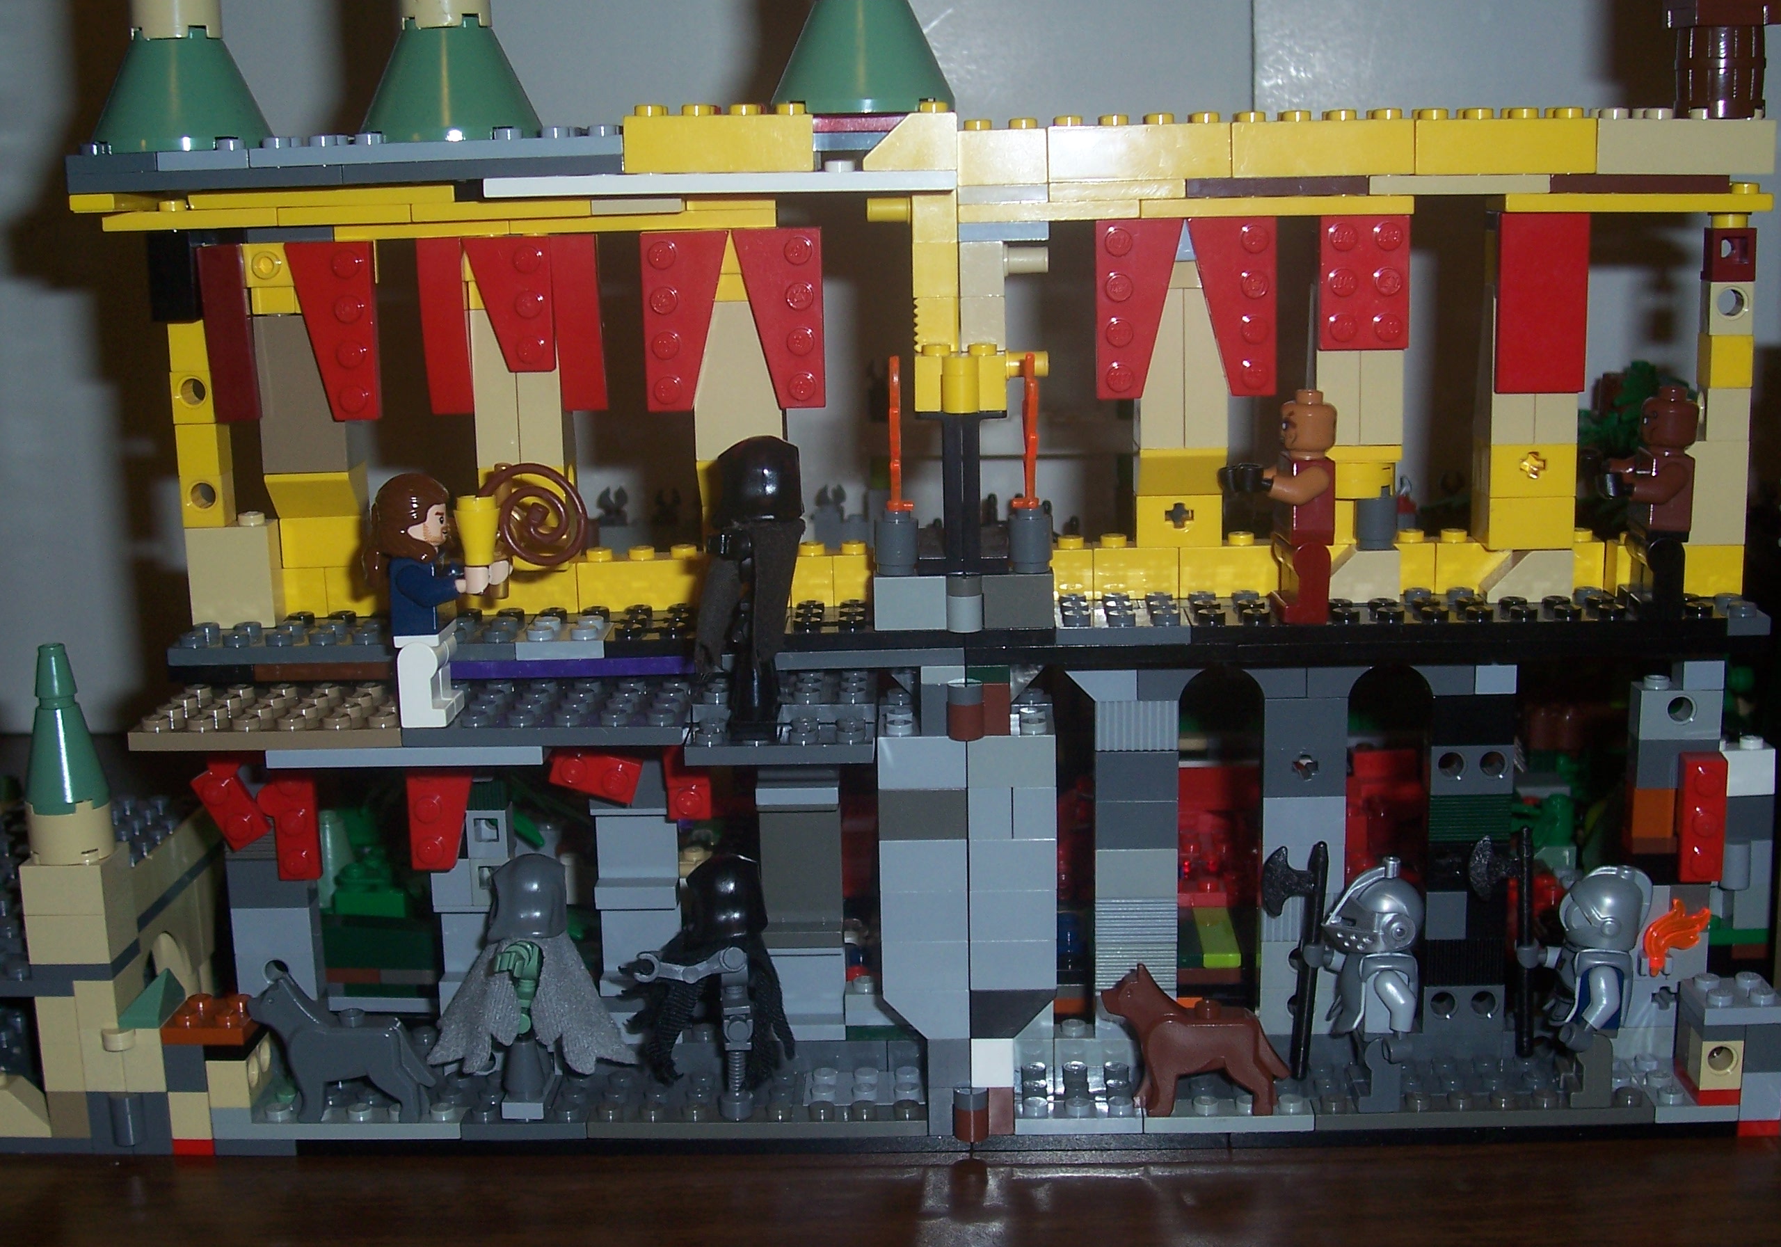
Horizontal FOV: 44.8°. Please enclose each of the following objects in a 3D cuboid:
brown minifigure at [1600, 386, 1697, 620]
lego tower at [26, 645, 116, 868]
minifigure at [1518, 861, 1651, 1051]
[{"bbox_3d":[0.134,-0.022,0.386,0.018,0.040,0.021,-1,13,-1],"label":"brown minifigure"},{"bbox_3d":[-0.154,0.024,0.407,0.016,0.040,0.016,0,12,4],"label":"lego tower"},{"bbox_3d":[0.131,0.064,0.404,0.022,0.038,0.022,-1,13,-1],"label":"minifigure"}]

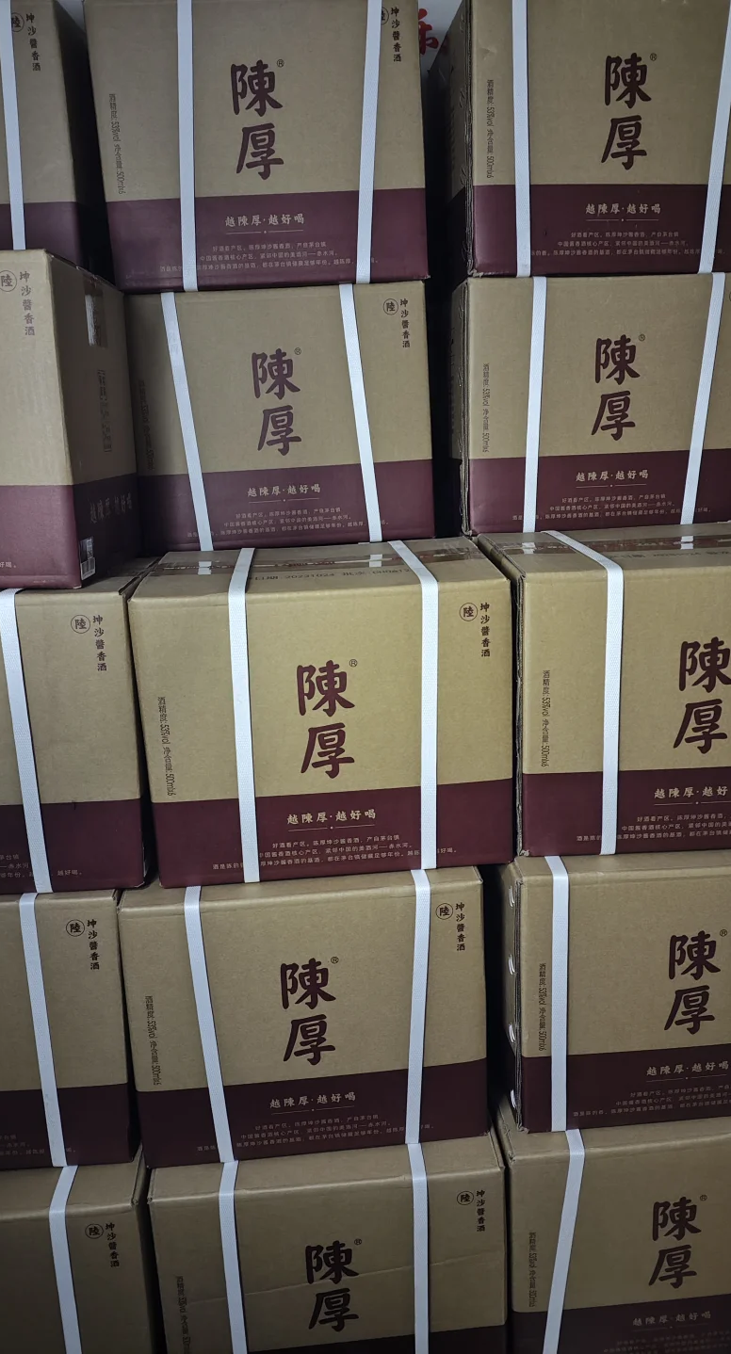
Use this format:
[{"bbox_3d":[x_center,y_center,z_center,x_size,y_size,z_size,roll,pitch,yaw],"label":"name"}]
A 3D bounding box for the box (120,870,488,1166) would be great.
[{"bbox_3d":[-0.062,0.296,1.059,0.335,0.278,0.275,-4,16,-4],"label":"box"}]

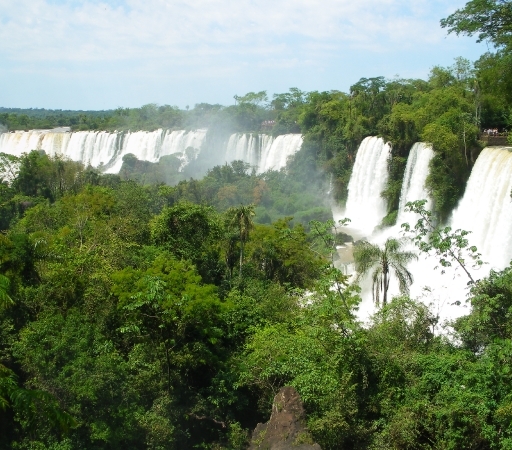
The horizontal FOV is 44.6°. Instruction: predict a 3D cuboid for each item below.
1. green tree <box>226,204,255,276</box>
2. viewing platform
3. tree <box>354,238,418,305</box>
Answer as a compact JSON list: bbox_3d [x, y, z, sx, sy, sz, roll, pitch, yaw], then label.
[{"bbox_3d":[-2.186,3.148,89.101,4.000,12.000,4.000,0,11,0],"label":"green tree"},{"bbox_3d":[50.663,-18.192,132.000,6.000,3.200,3.500,3,11,17],"label":"viewing platform"},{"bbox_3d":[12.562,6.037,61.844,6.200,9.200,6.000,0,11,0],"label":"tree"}]

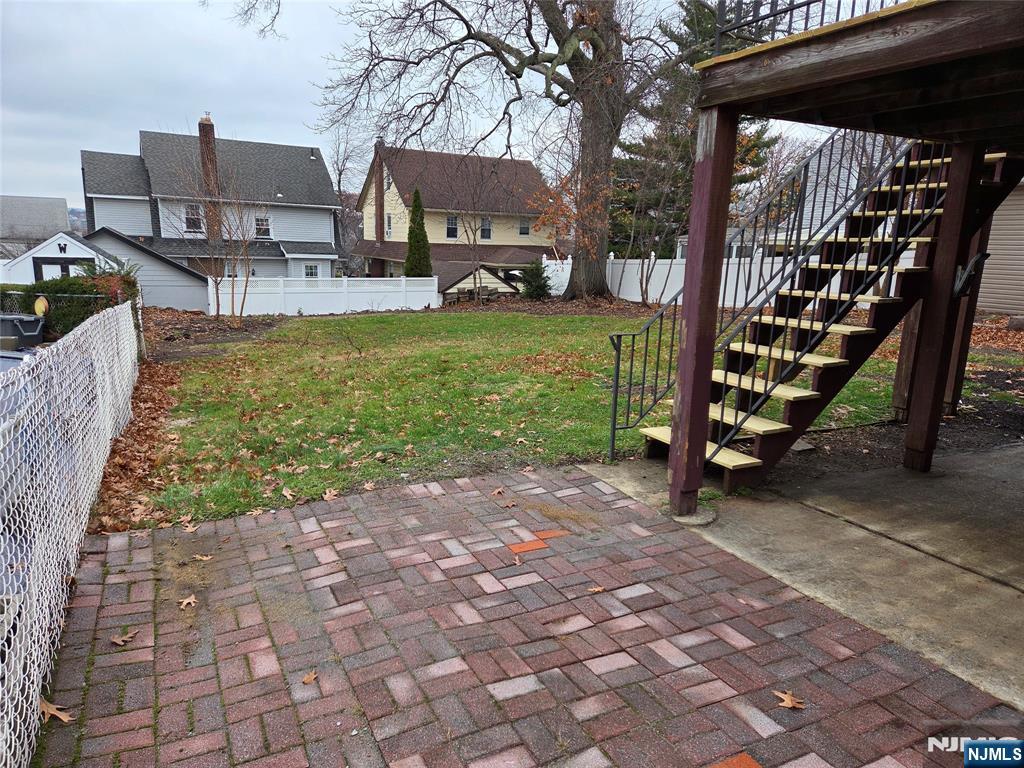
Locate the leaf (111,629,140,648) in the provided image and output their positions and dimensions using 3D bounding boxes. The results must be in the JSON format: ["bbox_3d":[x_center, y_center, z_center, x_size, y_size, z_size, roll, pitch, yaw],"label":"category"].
[{"bbox_3d":[-1.490,0.973,2.623,0.115,0.025,0.100,2,12,0],"label":"leaf"}]

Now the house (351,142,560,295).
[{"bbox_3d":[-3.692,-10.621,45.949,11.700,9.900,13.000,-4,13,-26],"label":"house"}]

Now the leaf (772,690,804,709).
[{"bbox_3d":[0.969,1.102,2.383,0.112,0.020,0.090,2,12,0],"label":"leaf"}]

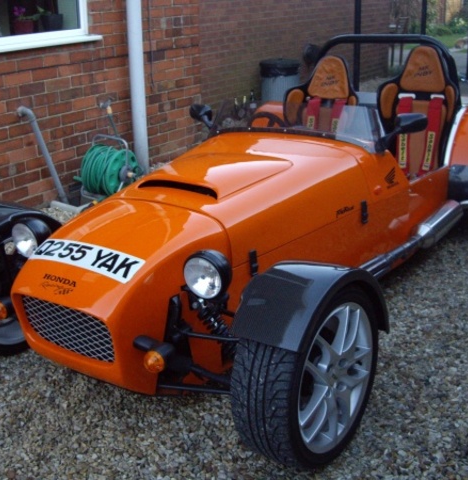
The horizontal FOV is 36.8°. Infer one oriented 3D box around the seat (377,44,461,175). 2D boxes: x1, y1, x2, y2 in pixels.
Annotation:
[{"bbox_3d":[0.845,-0.499,3.503,0.440,0.860,0.600,10,23,33],"label":"seat"}]

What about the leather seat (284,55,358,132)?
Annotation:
[{"bbox_3d":[0.436,-0.593,3.871,0.460,0.790,0.530,13,24,33],"label":"leather seat"}]

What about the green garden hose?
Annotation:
[{"bbox_3d":[-0.851,-0.471,4.762,0.270,0.320,0.320,12,24,32],"label":"green garden hose"}]

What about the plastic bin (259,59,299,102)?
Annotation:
[{"bbox_3d":[0.557,-1.756,8.312,0.470,0.680,0.470,-2,19,1],"label":"plastic bin"}]

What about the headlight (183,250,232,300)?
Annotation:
[{"bbox_3d":[-0.067,0.098,2.070,0.142,0.142,0.120,13,24,33],"label":"headlight"}]

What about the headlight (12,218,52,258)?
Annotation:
[{"bbox_3d":[-0.692,-0.018,2.475,0.143,0.143,0.115,10,23,33],"label":"headlight"}]

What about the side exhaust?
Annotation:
[{"bbox_3d":[0.831,-0.010,3.190,0.120,0.125,1.160,10,21,34],"label":"side exhaust"}]

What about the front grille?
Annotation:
[{"bbox_3d":[-0.500,0.262,2.137,0.360,0.170,0.050,10,23,33],"label":"front grille"}]

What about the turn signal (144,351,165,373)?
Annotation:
[{"bbox_3d":[-0.220,0.337,1.965,0.056,0.058,0.056,10,23,33],"label":"turn signal"}]

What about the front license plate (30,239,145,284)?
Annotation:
[{"bbox_3d":[-0.453,0.065,2.212,0.450,0.030,0.107,10,44,34],"label":"front license plate"}]

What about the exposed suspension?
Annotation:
[{"bbox_3d":[-0.029,0.294,2.179,0.080,0.300,0.080,-38,-6,39],"label":"exposed suspension"}]

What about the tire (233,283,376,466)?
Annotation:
[{"bbox_3d":[0.231,0.388,2.110,0.204,0.582,0.582,13,24,34],"label":"tire"}]

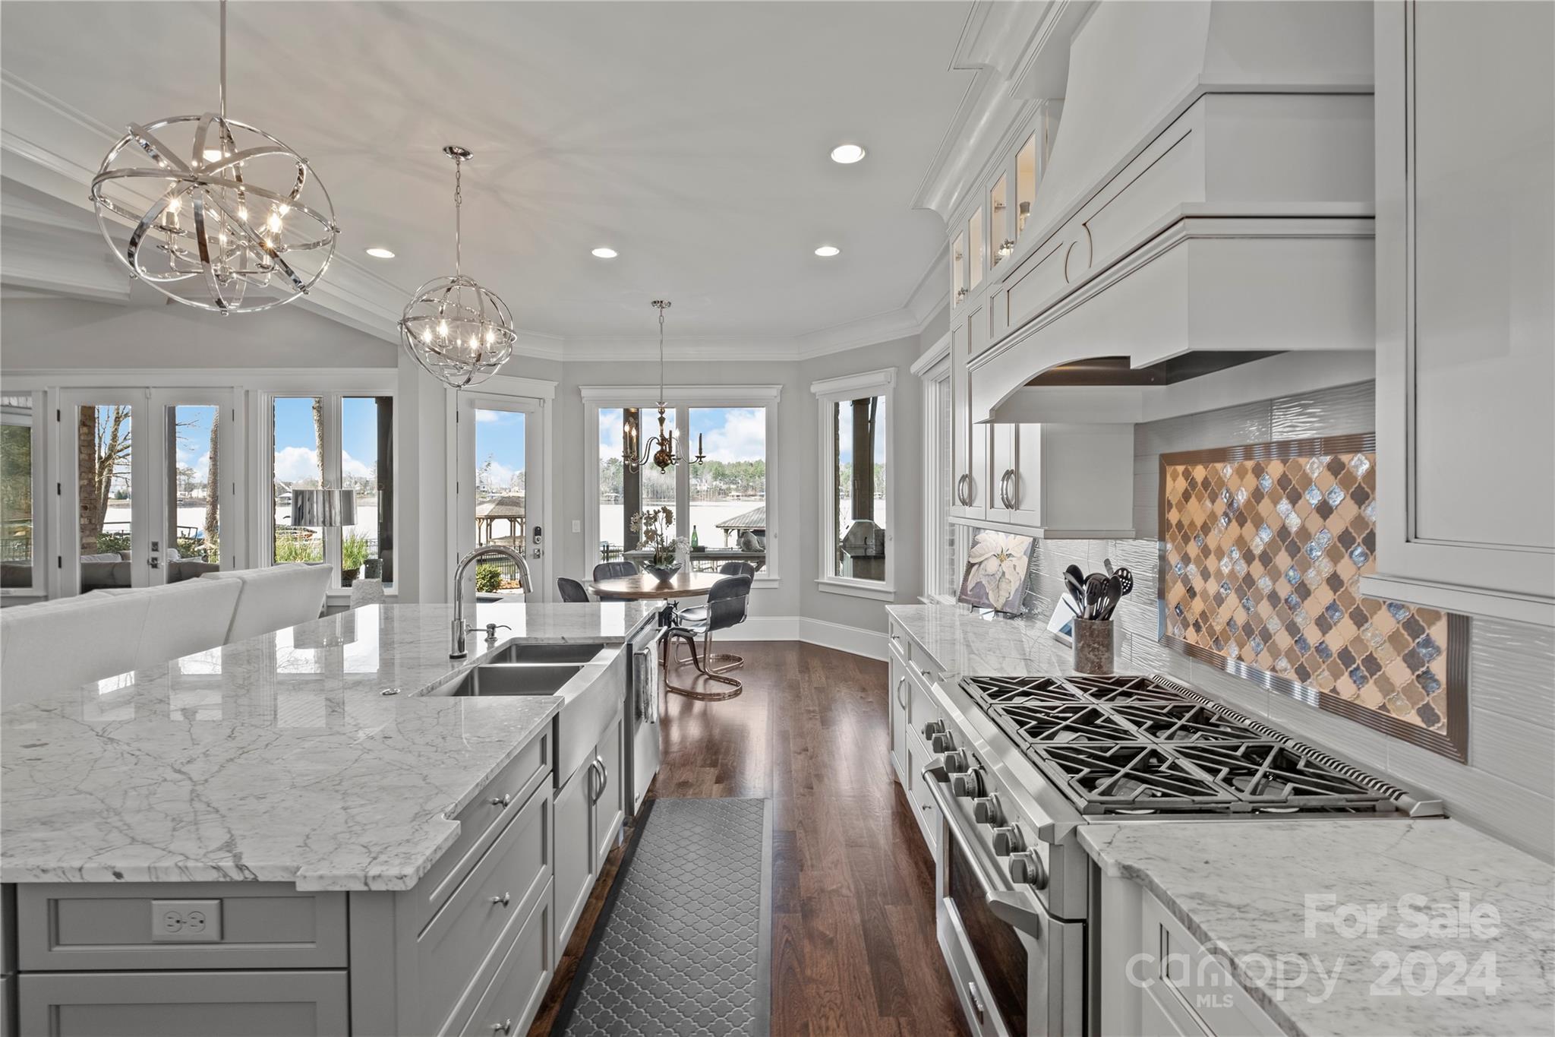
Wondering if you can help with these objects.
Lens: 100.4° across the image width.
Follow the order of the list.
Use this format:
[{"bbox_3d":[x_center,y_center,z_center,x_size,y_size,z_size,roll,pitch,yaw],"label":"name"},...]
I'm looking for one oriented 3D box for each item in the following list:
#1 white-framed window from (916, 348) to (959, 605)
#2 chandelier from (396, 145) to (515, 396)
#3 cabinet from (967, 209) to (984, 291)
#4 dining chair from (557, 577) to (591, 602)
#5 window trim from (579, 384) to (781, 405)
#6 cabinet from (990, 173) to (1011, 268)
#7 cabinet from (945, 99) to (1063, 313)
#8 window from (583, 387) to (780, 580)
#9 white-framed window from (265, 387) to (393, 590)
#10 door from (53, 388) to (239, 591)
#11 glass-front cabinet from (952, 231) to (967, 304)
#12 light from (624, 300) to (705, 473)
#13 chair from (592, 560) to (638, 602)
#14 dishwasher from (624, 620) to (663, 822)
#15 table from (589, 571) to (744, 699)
[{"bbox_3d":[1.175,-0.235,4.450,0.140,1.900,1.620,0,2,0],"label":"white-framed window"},{"bbox_3d":[-1.439,-1.139,2.941,0.490,1.075,0.490,0,2,0],"label":"chandelier"},{"bbox_3d":[1.014,-1.184,2.802,0.320,0.400,0.270,0,2,0],"label":"cabinet"},{"bbox_3d":[-1.401,0.898,5.231,0.570,0.840,0.540,-2,2,-37],"label":"dining chair"},{"bbox_3d":[-0.993,-1.259,6.553,2.040,0.200,0.100,0,2,0],"label":"window trim"},{"bbox_3d":[1.035,-1.167,2.545,0.330,0.370,0.280,0,1,0],"label":"cabinet"},{"bbox_3d":[1.050,-1.192,2.690,0.370,0.420,1.100,0,1,0],"label":"cabinet"},{"bbox_3d":[-0.981,-0.360,6.630,2.020,1.980,0.130,0,1,0],"label":"window"},{"bbox_3d":[-3.939,-0.243,5.697,1.090,1.740,0.140,0,2,0],"label":"white-framed window"},{"bbox_3d":[-5.676,0.051,5.850,1.640,2.460,0.100,0,1,0],"label":"door"},{"bbox_3d":[1.012,-1.194,3.082,0.320,0.400,0.290,0,2,0],"label":"glass-front cabinet"},{"bbox_3d":[-0.950,-1.029,5.350,0.680,1.430,0.680,0,1,0],"label":"light"},{"bbox_3d":[-1.351,0.850,5.750,0.500,0.860,0.580,-1,2,-44],"label":"chair"},{"bbox_3d":[-0.901,0.921,3.110,0.620,0.800,0.600,0,1,0],"label":"dishwasher"},{"bbox_3d":[-0.950,0.921,5.350,1.220,0.750,1.220,0,1,0],"label":"table"}]

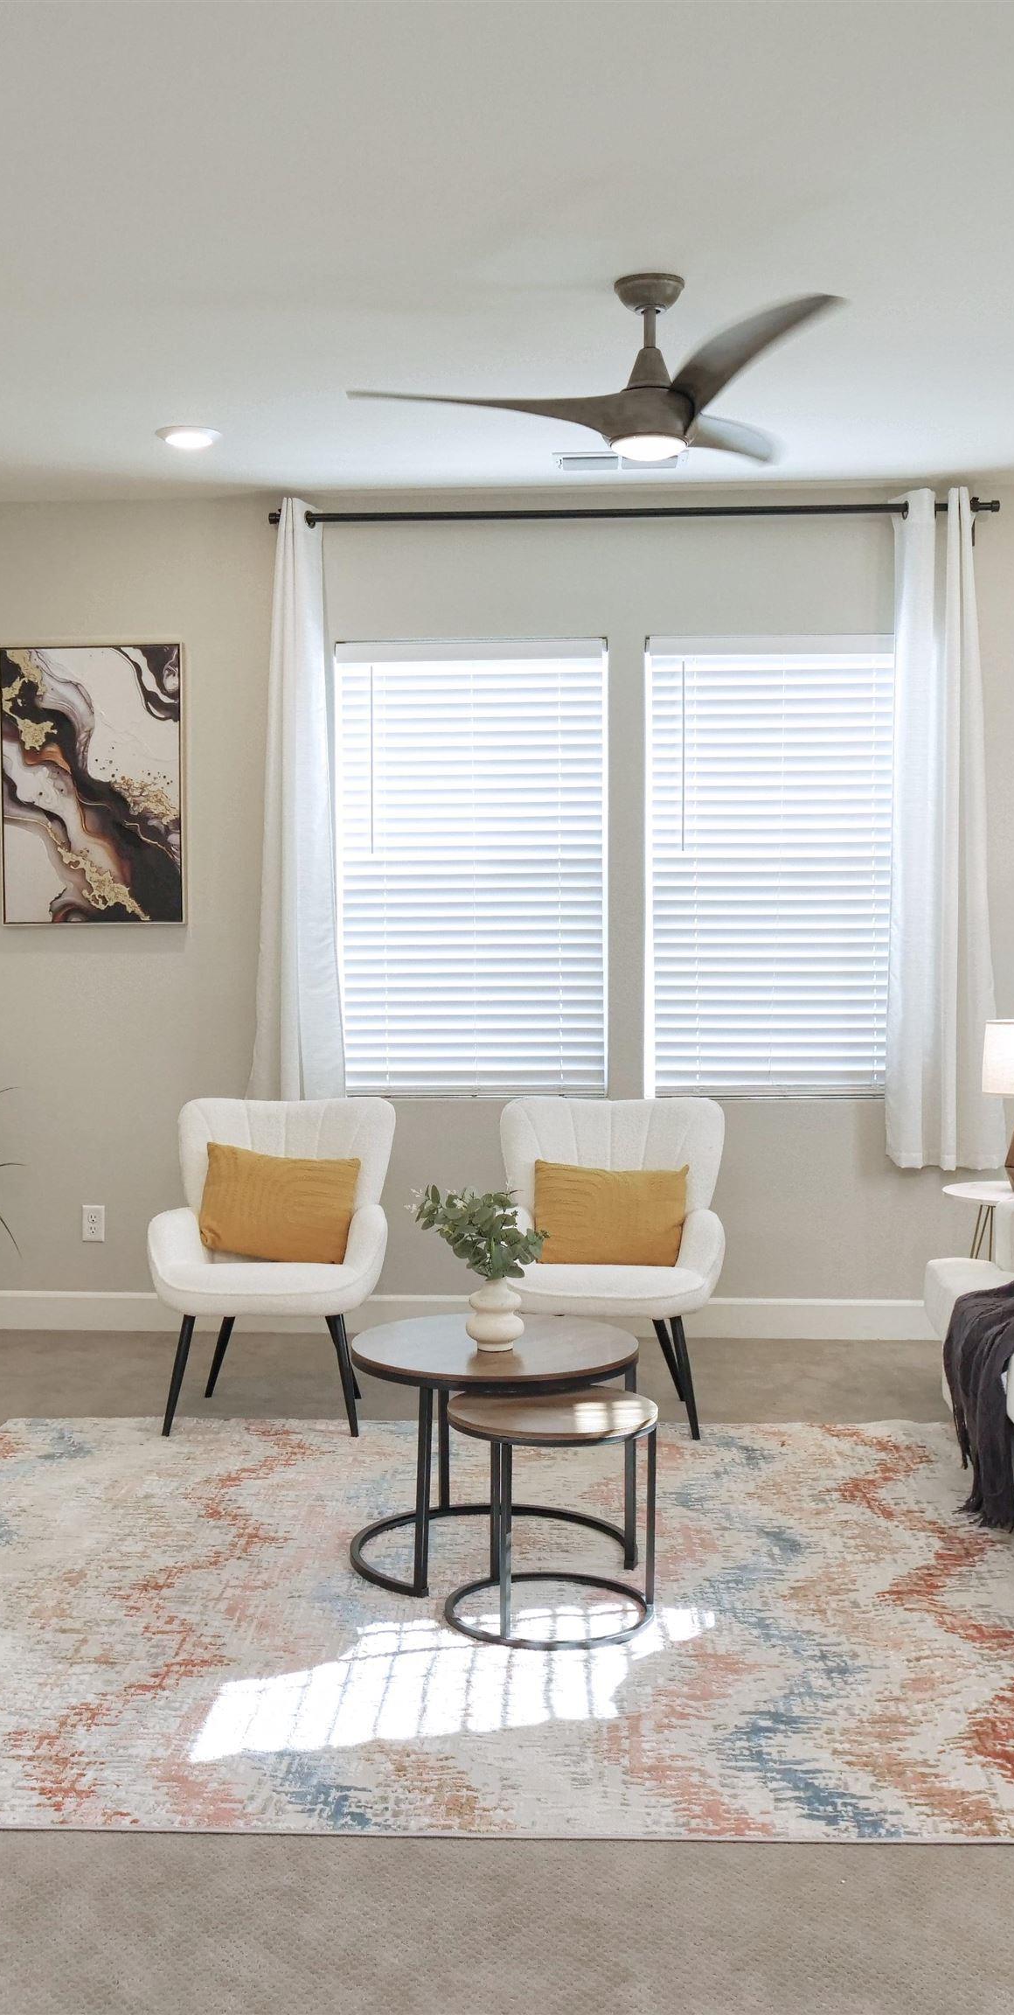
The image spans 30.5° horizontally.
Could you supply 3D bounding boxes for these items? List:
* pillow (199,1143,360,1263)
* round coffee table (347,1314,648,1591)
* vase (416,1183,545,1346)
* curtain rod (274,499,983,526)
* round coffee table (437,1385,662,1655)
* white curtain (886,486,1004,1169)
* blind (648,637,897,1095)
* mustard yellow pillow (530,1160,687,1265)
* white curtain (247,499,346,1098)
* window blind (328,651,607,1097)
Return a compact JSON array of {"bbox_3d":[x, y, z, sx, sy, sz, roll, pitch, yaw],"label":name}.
[{"bbox_3d":[-0.617,0.534,5.110,0.440,0.290,0.130,6,-14,2],"label":"pillow"},{"bbox_3d":[-0.021,0.949,4.035,0.624,0.457,0.624,0,2,3],"label":"round coffee table"},{"bbox_3d":[-0.057,0.547,3.902,0.275,0.335,0.220,0,2,3],"label":"vase"},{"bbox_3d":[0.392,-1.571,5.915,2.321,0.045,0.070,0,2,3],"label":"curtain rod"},{"bbox_3d":[0.082,0.981,3.635,0.420,0.395,0.420,0,2,0],"label":"round coffee table"},{"bbox_3d":[1.398,-0.556,5.907,0.375,2.150,0.120,0,2,3],"label":"white curtain"},{"bbox_3d":[0.915,-0.462,6.117,0.914,1.497,0.071,0,2,3],"label":"blind"},{"bbox_3d":[0.289,0.576,5.175,0.436,0.294,0.132,0,-13,3],"label":"mustard yellow pillow"},{"bbox_3d":[-0.683,-0.555,6.007,0.335,2.150,0.120,0,2,3],"label":"white curtain"},{"bbox_3d":[-0.114,-0.456,6.165,0.903,1.497,0.071,0,2,3],"label":"window blind"}]

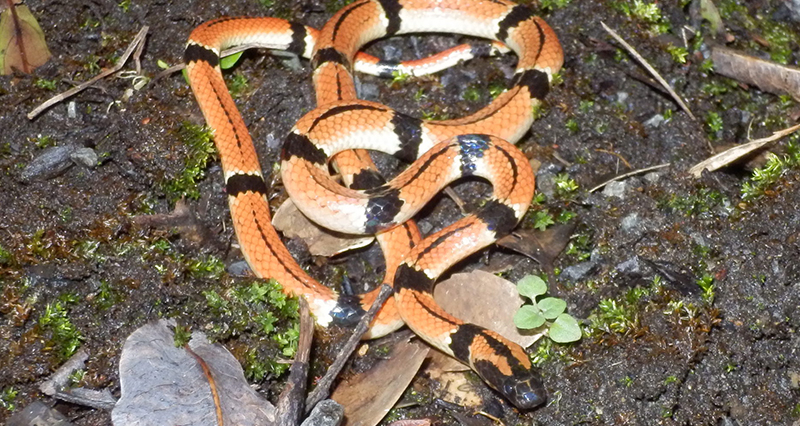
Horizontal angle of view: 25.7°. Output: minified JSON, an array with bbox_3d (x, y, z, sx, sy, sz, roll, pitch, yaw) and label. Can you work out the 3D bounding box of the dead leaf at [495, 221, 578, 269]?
[{"bbox_3d":[0.031,0.007,0.392,0.018,0.006,0.012,0,57,0],"label":"dead leaf"}]

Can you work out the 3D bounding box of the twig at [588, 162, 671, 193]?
[{"bbox_3d":[0.053,-0.008,0.403,0.020,0.003,0.002,-16,58,-10],"label":"twig"}]

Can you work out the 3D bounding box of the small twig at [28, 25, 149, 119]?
[{"bbox_3d":[-0.071,-0.032,0.417,0.037,0.006,0.011,-39,65,-22],"label":"small twig"}]

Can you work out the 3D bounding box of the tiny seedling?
[{"bbox_3d":[0.032,0.022,0.380,0.014,0.009,0.017,0,57,0],"label":"tiny seedling"}]

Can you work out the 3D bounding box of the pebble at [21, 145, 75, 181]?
[{"bbox_3d":[-0.081,-0.011,0.404,0.013,0.005,0.008,-33,63,-19],"label":"pebble"}]

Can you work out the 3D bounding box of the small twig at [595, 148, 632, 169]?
[{"bbox_3d":[0.050,-0.013,0.407,0.010,0.002,0.002,29,62,18],"label":"small twig"}]

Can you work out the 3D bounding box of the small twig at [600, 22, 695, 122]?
[{"bbox_3d":[0.059,-0.034,0.417,0.001,0.003,0.036,-30,62,-18],"label":"small twig"}]

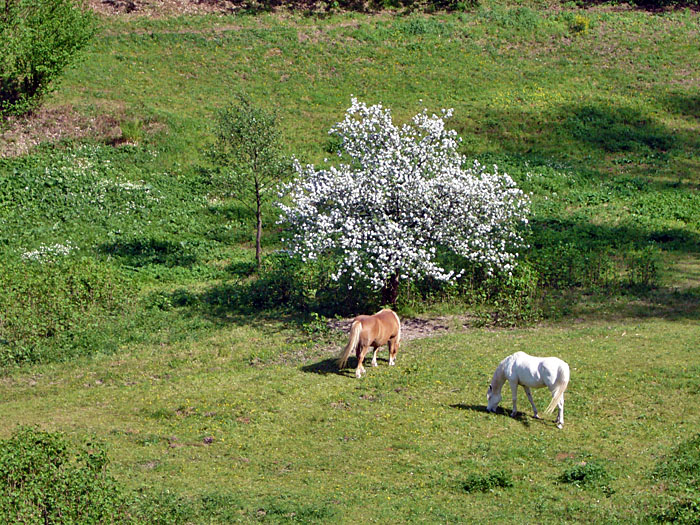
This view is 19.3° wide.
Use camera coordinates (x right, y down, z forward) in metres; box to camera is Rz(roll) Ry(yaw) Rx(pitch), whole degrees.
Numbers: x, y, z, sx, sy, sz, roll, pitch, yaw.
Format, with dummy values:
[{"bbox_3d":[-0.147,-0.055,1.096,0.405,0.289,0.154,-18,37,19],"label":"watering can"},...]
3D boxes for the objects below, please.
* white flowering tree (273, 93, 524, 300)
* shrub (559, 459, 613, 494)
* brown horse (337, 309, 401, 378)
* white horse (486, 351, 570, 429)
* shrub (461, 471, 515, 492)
[{"bbox_3d":[1.436,-1.545,54.854,6.500,5.500,5.800,0,11,0],"label":"white flowering tree"},{"bbox_3d":[4.532,4.029,39.489,1.040,0.420,0.850,0,11,0],"label":"shrub"},{"bbox_3d":[0.483,1.787,48.458,0.600,1.400,2.000,6,13,29],"label":"brown horse"},{"bbox_3d":[3.785,2.658,43.846,1.950,1.450,0.500,10,15,42],"label":"white horse"},{"bbox_3d":[2.650,4.100,39.437,1.000,0.300,0.720,0,11,0],"label":"shrub"}]

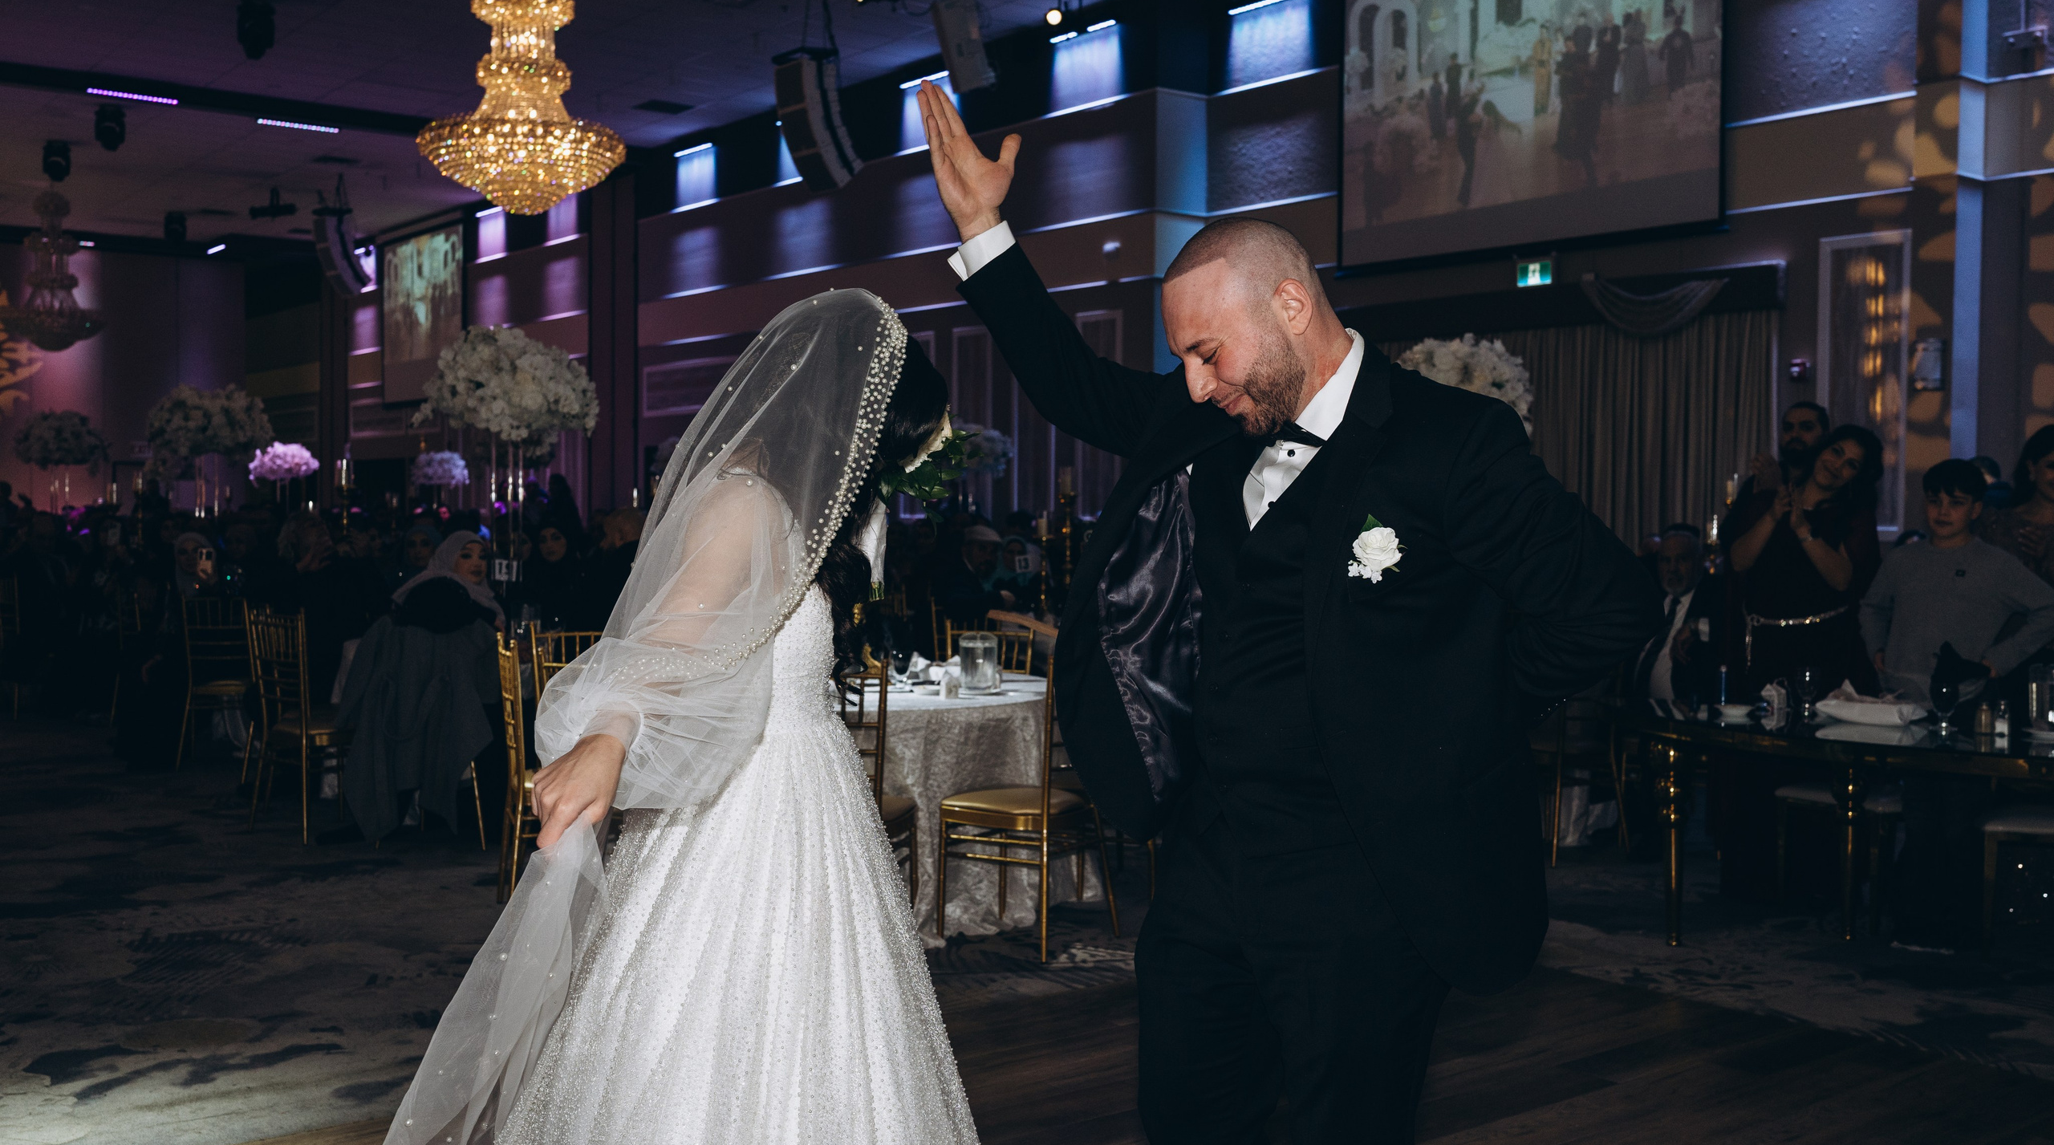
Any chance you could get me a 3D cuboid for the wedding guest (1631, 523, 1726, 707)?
[{"bbox_3d":[2.615,0.467,8.034,0.580,1.320,0.780,2,2,33],"label":"wedding guest"}]

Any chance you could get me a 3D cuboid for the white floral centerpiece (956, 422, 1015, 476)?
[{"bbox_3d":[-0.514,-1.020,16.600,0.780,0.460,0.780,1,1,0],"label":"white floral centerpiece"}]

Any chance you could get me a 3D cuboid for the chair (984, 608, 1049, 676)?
[{"bbox_3d":[-0.245,0.664,7.600,0.410,0.930,0.480,1,2,28],"label":"chair"}]

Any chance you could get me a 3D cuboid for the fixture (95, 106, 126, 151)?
[{"bbox_3d":[-10.652,-5.159,23.192,0.360,0.550,0.340,0,2,-37],"label":"fixture"}]

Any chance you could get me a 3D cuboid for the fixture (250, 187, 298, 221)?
[{"bbox_3d":[-10.678,-5.227,28.301,0.680,0.500,0.280,0,2,-31],"label":"fixture"}]

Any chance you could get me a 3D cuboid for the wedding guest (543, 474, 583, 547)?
[{"bbox_3d":[-4.537,-0.122,19.500,0.500,1.650,0.420,2,2,37],"label":"wedding guest"}]

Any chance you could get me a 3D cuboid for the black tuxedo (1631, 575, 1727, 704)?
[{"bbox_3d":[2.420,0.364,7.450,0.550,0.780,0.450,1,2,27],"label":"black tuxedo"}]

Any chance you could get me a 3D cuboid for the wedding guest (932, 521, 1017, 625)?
[{"bbox_3d":[-0.280,0.403,9.800,0.580,1.280,0.700,-1,2,-30],"label":"wedding guest"}]

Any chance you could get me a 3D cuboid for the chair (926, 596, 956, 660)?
[{"bbox_3d":[-0.206,0.585,10.098,0.400,0.920,0.450,2,2,33],"label":"chair"}]

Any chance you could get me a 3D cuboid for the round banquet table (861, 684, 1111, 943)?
[{"bbox_3d":[-0.728,0.745,6.491,1.860,0.770,1.860,1,1,0],"label":"round banquet table"}]

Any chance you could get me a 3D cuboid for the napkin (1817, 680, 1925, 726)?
[{"bbox_3d":[2.590,0.411,6.120,0.330,0.110,0.200,2,3,40],"label":"napkin"}]

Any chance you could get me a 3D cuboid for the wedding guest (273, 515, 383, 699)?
[{"bbox_3d":[-2.935,0.405,8.514,0.750,1.300,0.550,0,2,-21],"label":"wedding guest"}]

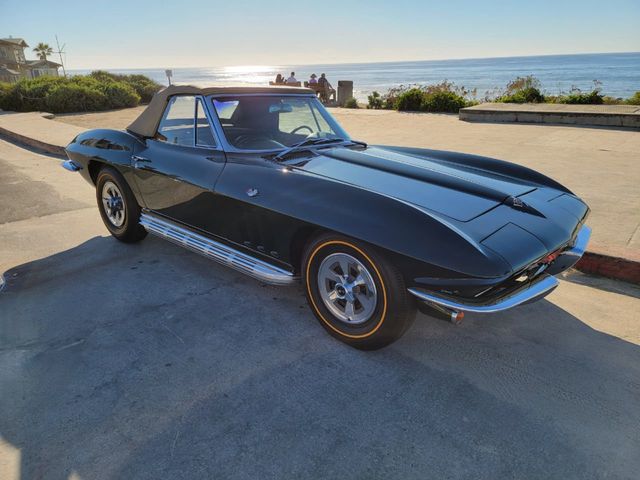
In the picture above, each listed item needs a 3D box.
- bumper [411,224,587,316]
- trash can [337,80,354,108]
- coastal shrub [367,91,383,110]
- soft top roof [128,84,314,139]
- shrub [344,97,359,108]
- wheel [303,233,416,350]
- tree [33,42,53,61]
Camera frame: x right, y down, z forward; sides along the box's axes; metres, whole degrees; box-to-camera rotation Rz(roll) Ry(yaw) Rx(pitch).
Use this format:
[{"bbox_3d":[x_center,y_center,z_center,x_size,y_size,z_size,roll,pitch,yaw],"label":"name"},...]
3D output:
[{"bbox_3d":[1.141,0.063,2.472,0.530,0.155,1.670,16,26,37],"label":"bumper"},{"bbox_3d":[0.993,-5.724,17.366,0.540,0.950,0.540,-1,22,3],"label":"trash can"},{"bbox_3d":[2.015,-5.214,16.361,0.580,0.680,0.551,1,22,7],"label":"coastal shrub"},{"bbox_3d":[-0.859,-1.108,3.825,1.220,0.410,1.280,16,26,37],"label":"soft top roof"},{"bbox_3d":[1.202,-5.299,16.942,0.520,0.460,0.494,0,22,4],"label":"shrub"},{"bbox_3d":[0.197,0.229,2.389,0.685,0.685,0.200,18,27,39],"label":"wheel"},{"bbox_3d":[-49.975,-32.238,80.695,3.100,6.600,3.100,-14,24,-27],"label":"tree"}]

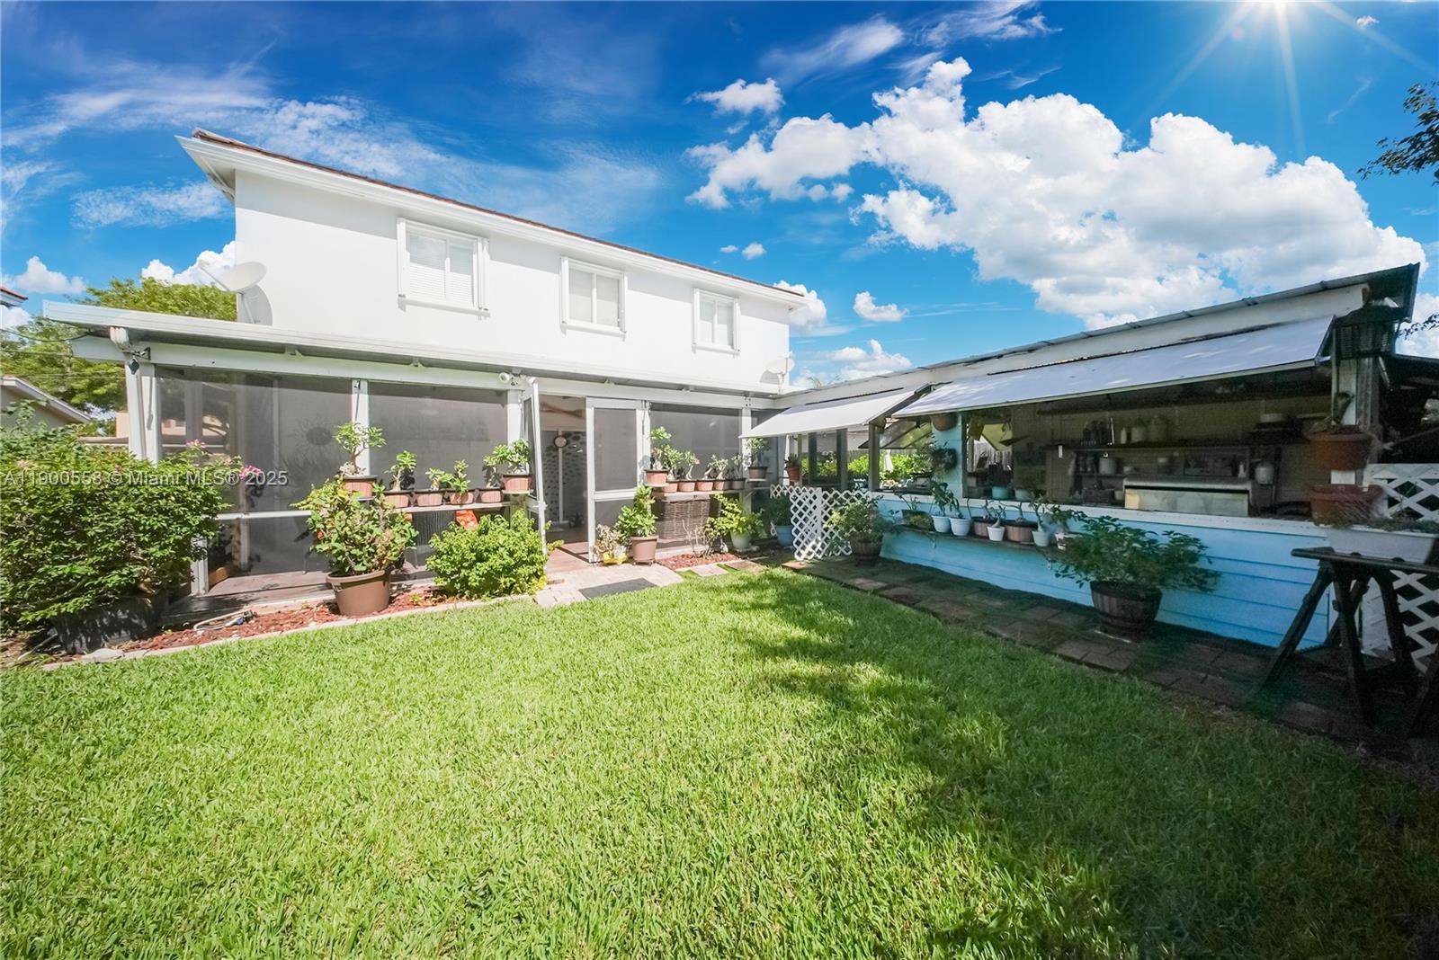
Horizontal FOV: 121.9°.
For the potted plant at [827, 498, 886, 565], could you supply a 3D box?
[{"bbox_3d":[1.922,0.665,5.461,0.600,0.870,0.680,-1,2,-32],"label":"potted plant"}]

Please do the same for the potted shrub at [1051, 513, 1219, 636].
[{"bbox_3d":[3.227,0.735,3.152,0.780,0.900,0.900,-1,2,-32],"label":"potted shrub"}]

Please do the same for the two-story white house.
[{"bbox_3d":[-2.890,-2.120,8.691,10.100,6.200,8.500,-1,2,-29],"label":"two-story white house"}]

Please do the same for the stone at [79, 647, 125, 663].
[{"bbox_3d":[-4.134,1.173,2.681,0.220,0.055,0.150,-1,2,-29],"label":"stone"}]

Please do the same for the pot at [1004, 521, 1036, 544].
[{"bbox_3d":[3.062,0.539,4.074,0.200,0.200,0.220,-1,2,-32],"label":"pot"}]

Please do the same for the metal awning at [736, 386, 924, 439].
[{"bbox_3d":[1.464,-0.933,5.787,1.040,0.550,2.400,-1,2,-32],"label":"metal awning"}]

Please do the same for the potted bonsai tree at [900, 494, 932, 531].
[{"bbox_3d":[2.461,0.397,4.995,0.250,0.440,0.330,-1,2,-32],"label":"potted bonsai tree"}]

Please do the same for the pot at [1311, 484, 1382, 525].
[{"bbox_3d":[4.028,0.150,2.581,0.230,0.235,0.250,-1,2,-32],"label":"pot"}]

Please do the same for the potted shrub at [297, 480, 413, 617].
[{"bbox_3d":[-3.249,0.584,3.580,0.760,1.170,0.680,-1,2,-29],"label":"potted shrub"}]

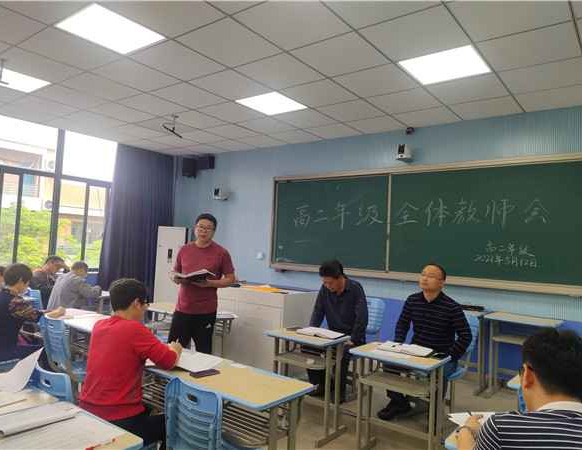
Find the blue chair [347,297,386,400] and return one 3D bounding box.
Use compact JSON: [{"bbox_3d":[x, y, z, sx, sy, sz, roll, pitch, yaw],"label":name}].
[{"bbox_3d":[0.579,1.119,4.056,0.420,0.860,0.530,1,-3,38],"label":"blue chair"}]

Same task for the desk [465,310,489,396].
[{"bbox_3d":[1.636,1.228,4.371,0.610,0.740,0.440,1,-3,38],"label":"desk"}]

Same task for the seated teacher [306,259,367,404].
[{"bbox_3d":[0.454,0.917,4.009,0.520,1.200,0.660,2,-3,26],"label":"seated teacher"}]

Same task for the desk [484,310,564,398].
[{"bbox_3d":[2.140,1.246,4.008,0.610,0.770,0.430,1,-3,33],"label":"desk"}]

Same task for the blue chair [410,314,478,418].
[{"bbox_3d":[1.156,1.118,3.384,0.420,0.810,0.550,1,-4,41],"label":"blue chair"}]

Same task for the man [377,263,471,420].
[{"bbox_3d":[1.126,0.931,3.517,0.600,1.240,0.640,0,-4,43],"label":"man"}]

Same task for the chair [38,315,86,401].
[{"bbox_3d":[-1.561,1.137,3.284,0.420,0.860,0.520,1,-3,38],"label":"chair"}]

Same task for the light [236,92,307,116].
[{"bbox_3d":[-0.191,-1.272,4.536,0.590,0.040,0.590,1,-3,38],"label":"light"}]

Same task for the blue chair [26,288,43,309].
[{"bbox_3d":[-2.796,1.156,5.048,0.420,0.850,0.520,1,-3,38],"label":"blue chair"}]

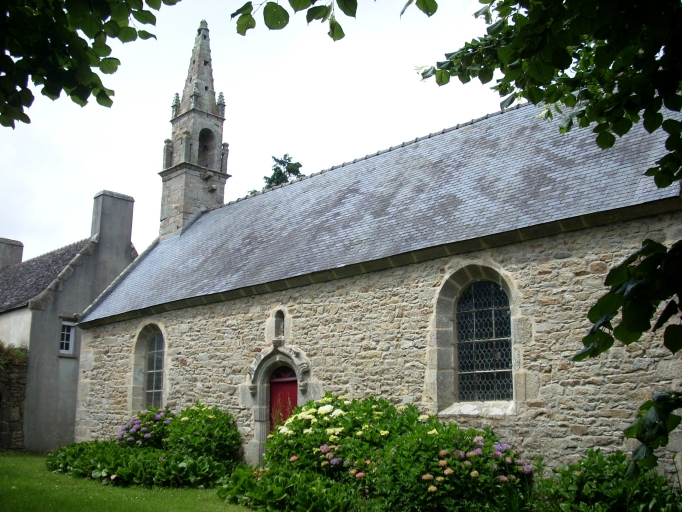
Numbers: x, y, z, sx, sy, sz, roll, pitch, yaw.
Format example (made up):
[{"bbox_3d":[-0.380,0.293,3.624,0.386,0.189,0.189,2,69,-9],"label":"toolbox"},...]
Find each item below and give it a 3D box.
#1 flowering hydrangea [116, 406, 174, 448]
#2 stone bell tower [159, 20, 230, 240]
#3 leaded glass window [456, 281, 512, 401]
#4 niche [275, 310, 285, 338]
[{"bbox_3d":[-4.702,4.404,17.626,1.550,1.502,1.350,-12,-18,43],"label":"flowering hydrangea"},{"bbox_3d":[-5.017,-4.433,25.414,1.576,8.343,1.875,-12,-18,43],"label":"stone bell tower"},{"bbox_3d":[2.429,1.430,12.491,1.102,2.070,0.160,-12,-18,43],"label":"leaded glass window"},{"bbox_3d":[-1.259,1.508,15.976,0.330,0.618,0.220,-12,-18,43],"label":"niche"}]

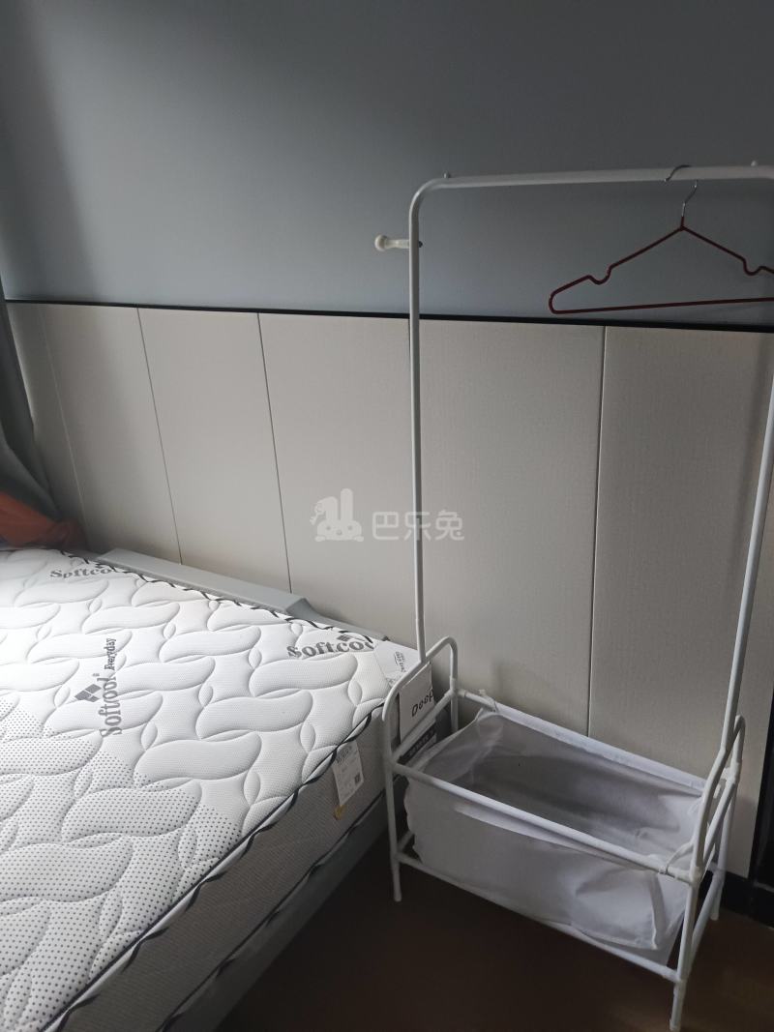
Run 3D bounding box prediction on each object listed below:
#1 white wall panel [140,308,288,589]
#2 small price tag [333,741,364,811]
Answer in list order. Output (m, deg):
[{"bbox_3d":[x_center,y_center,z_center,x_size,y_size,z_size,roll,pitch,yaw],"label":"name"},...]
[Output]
[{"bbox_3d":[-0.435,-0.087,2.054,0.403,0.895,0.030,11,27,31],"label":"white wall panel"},{"bbox_3d":[-0.075,0.508,1.523,0.008,0.116,0.084,11,27,31],"label":"small price tag"}]

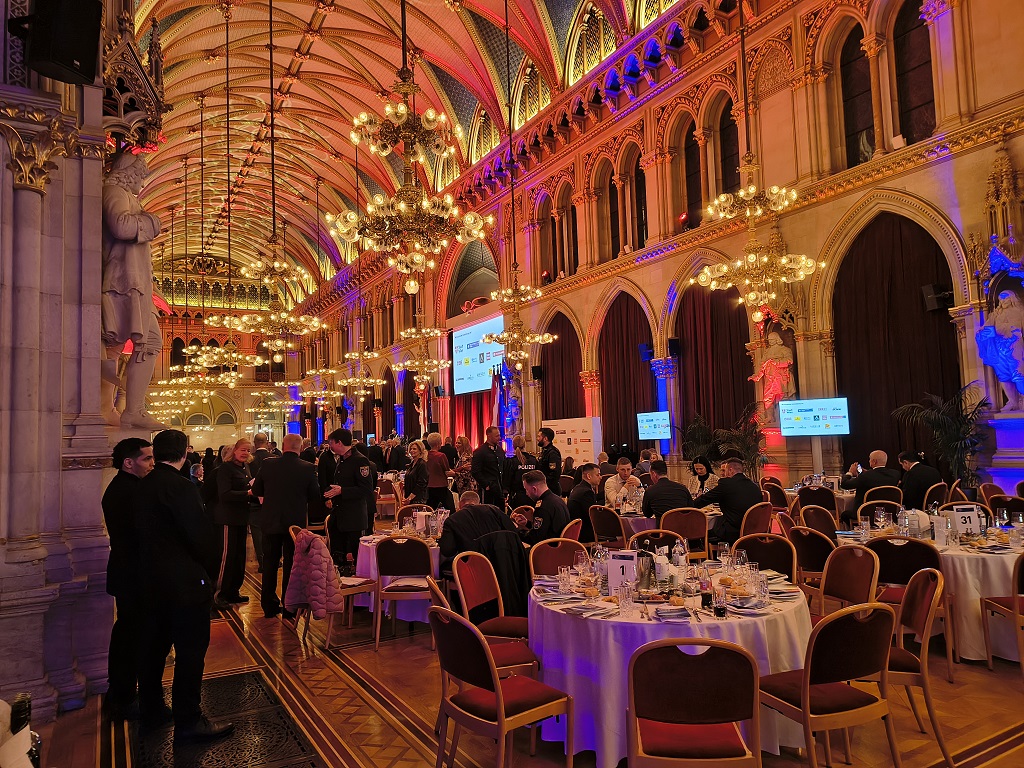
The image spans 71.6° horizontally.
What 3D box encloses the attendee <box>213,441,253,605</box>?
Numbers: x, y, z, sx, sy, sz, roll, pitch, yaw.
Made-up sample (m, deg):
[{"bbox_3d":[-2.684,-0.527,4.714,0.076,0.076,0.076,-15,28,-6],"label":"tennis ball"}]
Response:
[{"bbox_3d":[-2.916,1.428,7.418,0.380,1.713,0.480,-2,-4,6],"label":"attendee"}]

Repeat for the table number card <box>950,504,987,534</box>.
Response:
[{"bbox_3d":[3.293,0.990,5.132,0.155,0.210,0.080,-1,-4,-5],"label":"table number card"}]

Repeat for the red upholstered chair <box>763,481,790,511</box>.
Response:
[{"bbox_3d":[3.668,1.758,9.436,0.570,0.880,0.490,-1,-4,-14],"label":"red upholstered chair"}]

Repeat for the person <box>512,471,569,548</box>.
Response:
[{"bbox_3d":[0.099,1.398,6.017,0.820,1.310,0.540,-2,-4,-2],"label":"person"}]

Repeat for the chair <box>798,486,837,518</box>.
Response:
[{"bbox_3d":[4.071,1.795,9.404,0.460,0.900,0.530,-4,-5,22],"label":"chair"}]

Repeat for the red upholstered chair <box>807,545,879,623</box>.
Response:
[{"bbox_3d":[1.856,1.425,4.251,0.570,0.880,0.490,-1,-4,-15],"label":"red upholstered chair"}]

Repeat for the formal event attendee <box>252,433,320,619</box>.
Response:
[{"bbox_3d":[-2.246,1.393,7.102,0.580,1.770,0.400,-1,-4,-14],"label":"formal event attendee"}]

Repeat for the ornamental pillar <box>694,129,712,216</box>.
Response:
[{"bbox_3d":[5.671,-6.209,20.971,0.420,2.720,0.420,1,-5,-30],"label":"ornamental pillar"}]

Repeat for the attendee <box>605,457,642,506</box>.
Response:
[{"bbox_3d":[1.319,1.519,8.206,0.550,1.320,0.750,-1,-4,-6],"label":"attendee"}]

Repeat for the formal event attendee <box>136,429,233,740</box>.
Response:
[{"bbox_3d":[-2.006,1.170,4.310,0.520,1.780,0.400,-5,-5,32],"label":"formal event attendee"}]

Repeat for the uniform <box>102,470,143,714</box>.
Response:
[{"bbox_3d":[-2.356,1.270,4.396,0.360,1.480,0.500,0,-5,-25],"label":"uniform"}]

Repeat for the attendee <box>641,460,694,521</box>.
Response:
[{"bbox_3d":[1.629,1.488,7.454,0.540,1.340,0.820,-1,-4,-10],"label":"attendee"}]

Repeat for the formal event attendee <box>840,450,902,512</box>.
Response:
[{"bbox_3d":[4.429,1.472,8.684,0.580,1.290,0.800,2,-5,-38],"label":"formal event attendee"}]

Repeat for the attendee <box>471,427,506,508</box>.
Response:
[{"bbox_3d":[-0.313,1.536,10.314,0.380,1.830,0.540,-5,-5,36],"label":"attendee"}]

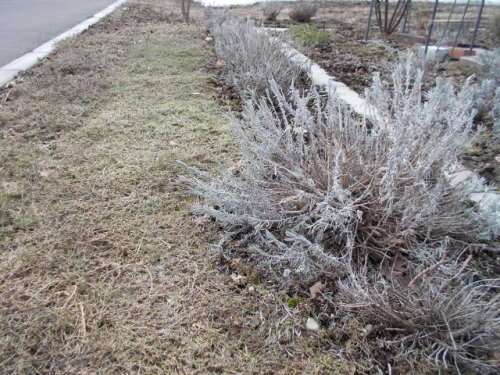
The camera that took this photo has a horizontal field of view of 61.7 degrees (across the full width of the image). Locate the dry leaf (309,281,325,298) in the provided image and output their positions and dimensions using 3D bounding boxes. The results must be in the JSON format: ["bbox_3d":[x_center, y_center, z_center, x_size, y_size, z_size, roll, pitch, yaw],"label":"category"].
[{"bbox_3d":[0.248,0.377,1.543,0.064,0.026,0.070,0,28,0],"label":"dry leaf"}]

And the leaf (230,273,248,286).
[{"bbox_3d":[-0.043,0.350,1.600,0.073,0.020,0.052,0,28,0],"label":"leaf"}]

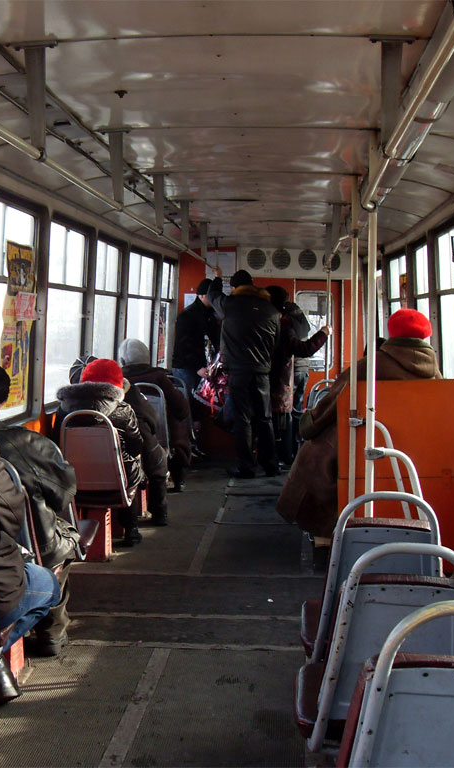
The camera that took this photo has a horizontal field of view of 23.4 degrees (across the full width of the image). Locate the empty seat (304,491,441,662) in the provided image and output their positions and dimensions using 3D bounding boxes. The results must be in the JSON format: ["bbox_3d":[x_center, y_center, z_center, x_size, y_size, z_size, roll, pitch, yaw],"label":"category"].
[{"bbox_3d":[0.475,0.629,3.610,0.420,0.600,0.500,0,3,4],"label":"empty seat"}]

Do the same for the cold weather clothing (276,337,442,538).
[{"bbox_3d":[0.739,0.289,6.143,0.800,1.100,0.520,3,5,44],"label":"cold weather clothing"}]

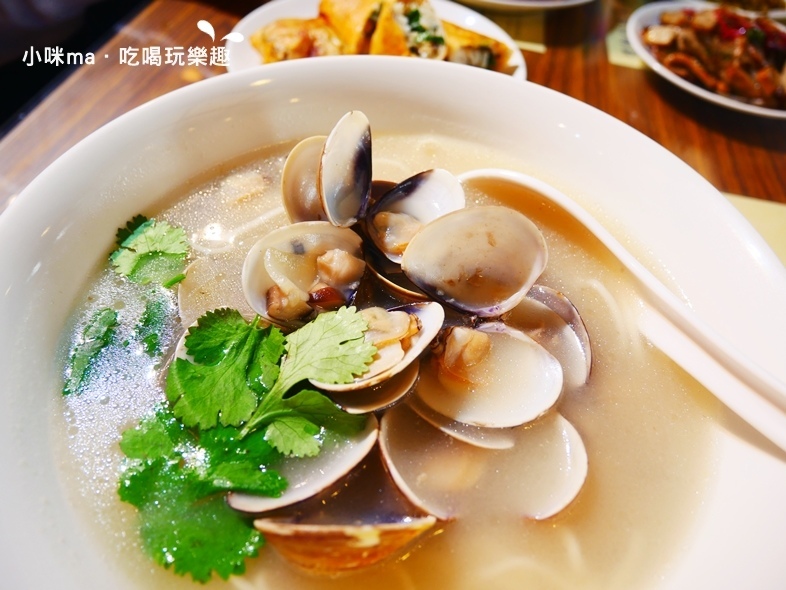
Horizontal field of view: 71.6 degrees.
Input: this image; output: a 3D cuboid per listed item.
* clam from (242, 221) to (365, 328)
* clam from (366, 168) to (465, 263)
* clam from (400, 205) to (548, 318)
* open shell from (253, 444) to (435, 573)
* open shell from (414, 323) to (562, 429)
[{"bbox_3d":[-0.029,-0.004,0.180,0.039,0.016,0.044,-6,50,-10],"label":"clam"},{"bbox_3d":[0.008,-0.025,0.197,0.035,0.016,0.041,25,67,3],"label":"clam"},{"bbox_3d":[0.025,-0.008,0.173,0.046,0.014,0.038,-2,69,-3],"label":"clam"},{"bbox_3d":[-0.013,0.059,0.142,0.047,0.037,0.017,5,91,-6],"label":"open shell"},{"bbox_3d":[0.028,0.028,0.168,0.045,0.015,0.037,14,50,8],"label":"open shell"}]

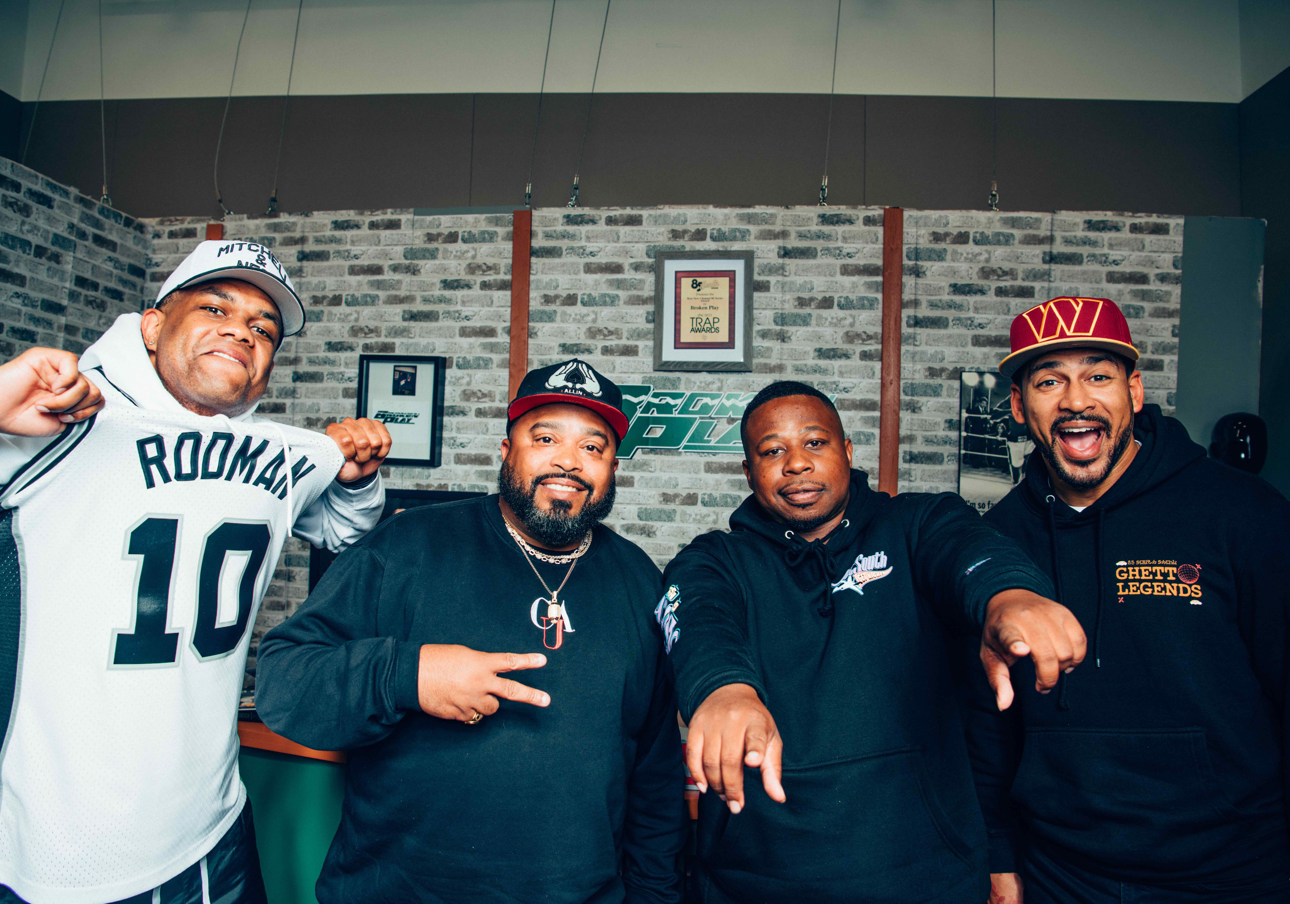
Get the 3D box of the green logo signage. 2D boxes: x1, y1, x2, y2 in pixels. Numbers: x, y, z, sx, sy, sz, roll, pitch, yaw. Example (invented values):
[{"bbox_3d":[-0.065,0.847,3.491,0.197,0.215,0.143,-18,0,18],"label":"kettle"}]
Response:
[{"bbox_3d":[0.212,-0.100,3.100,0.885,0.250,0.020,1,-1,8],"label":"green logo signage"}]

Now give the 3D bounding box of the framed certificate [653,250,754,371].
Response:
[{"bbox_3d":[0.203,-0.482,3.090,0.336,0.410,0.022,1,-1,8],"label":"framed certificate"}]

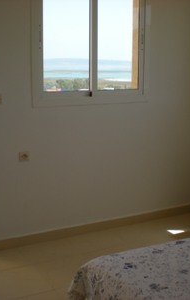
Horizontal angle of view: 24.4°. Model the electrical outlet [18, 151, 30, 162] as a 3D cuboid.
[{"bbox_3d":[-0.561,0.055,3.492,0.081,0.081,0.012,-6,13,-28],"label":"electrical outlet"}]

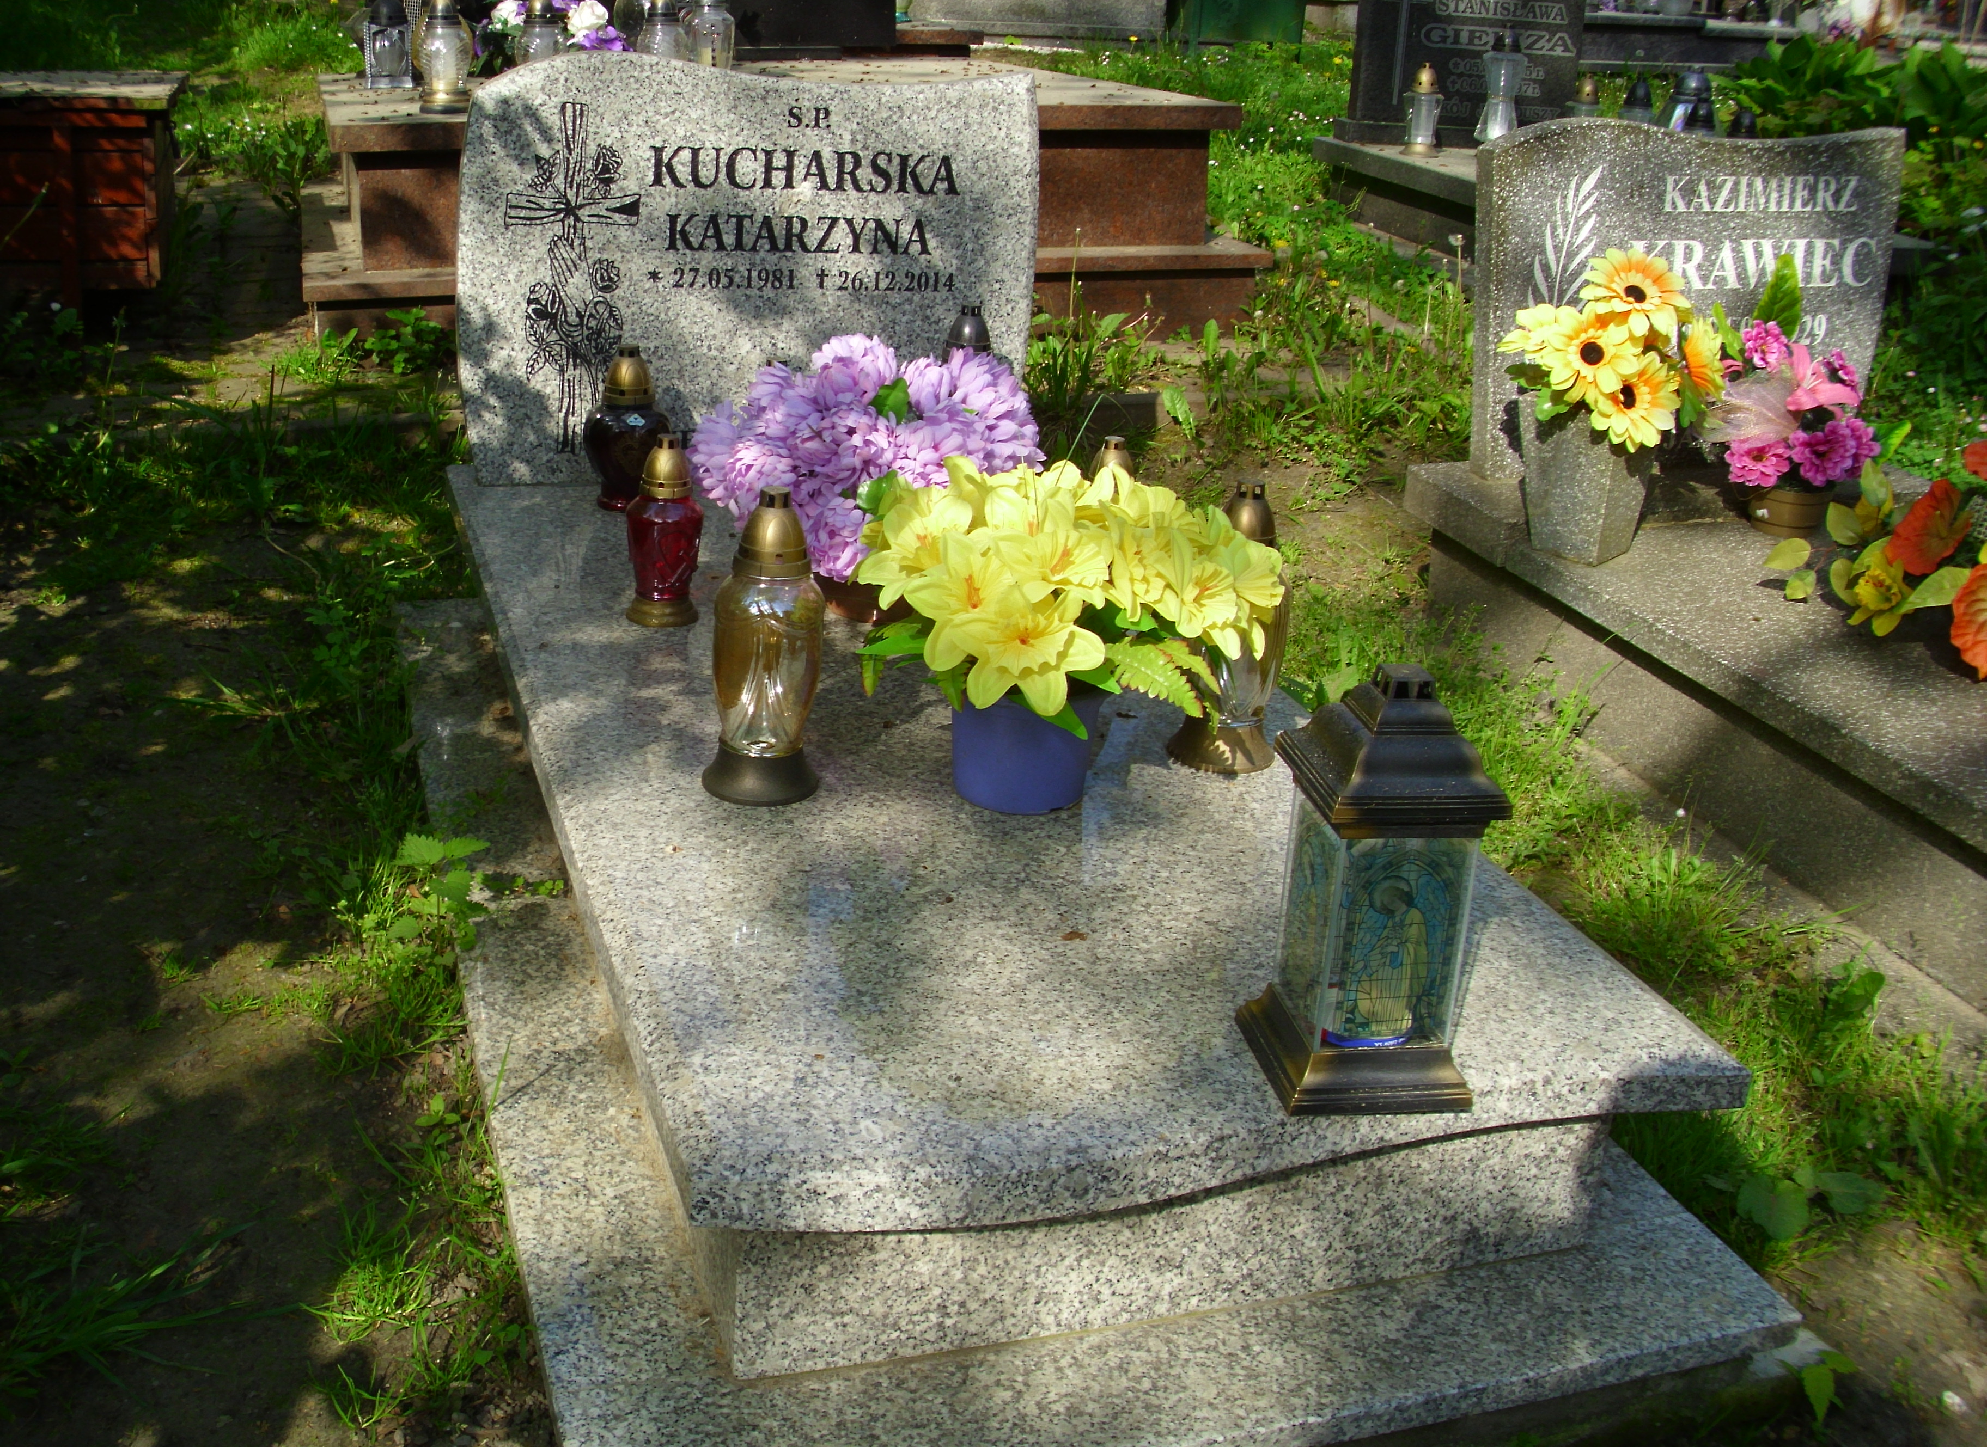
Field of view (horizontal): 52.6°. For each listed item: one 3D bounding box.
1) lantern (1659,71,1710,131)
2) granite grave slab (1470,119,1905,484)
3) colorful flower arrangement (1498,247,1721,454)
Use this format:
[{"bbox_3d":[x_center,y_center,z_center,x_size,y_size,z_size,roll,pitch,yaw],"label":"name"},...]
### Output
[{"bbox_3d":[1.923,-1.647,5.562,0.170,0.290,0.170,-2,22,-13],"label":"lantern"},{"bbox_3d":[1.171,-0.722,3.413,0.730,0.590,0.086,-4,22,-13],"label":"granite grave slab"},{"bbox_3d":[0.910,-0.550,2.970,0.329,0.303,0.280,-6,22,-18],"label":"colorful flower arrangement"}]

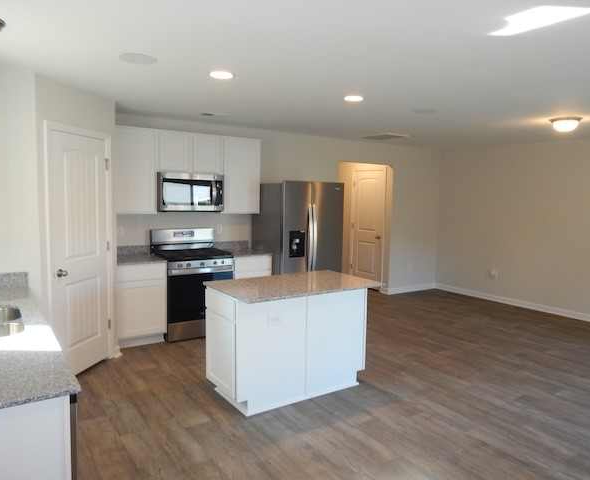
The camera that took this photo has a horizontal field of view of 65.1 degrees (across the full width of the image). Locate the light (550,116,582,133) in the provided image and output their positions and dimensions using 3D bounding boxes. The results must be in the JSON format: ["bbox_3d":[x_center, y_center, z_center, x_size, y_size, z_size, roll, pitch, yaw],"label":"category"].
[{"bbox_3d":[2.805,-1.186,4.792,0.300,0.138,0.300,-2,6,-34],"label":"light"}]

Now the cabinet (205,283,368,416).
[{"bbox_3d":[-0.048,0.793,3.807,1.223,0.872,0.539,-2,6,-34],"label":"cabinet"}]

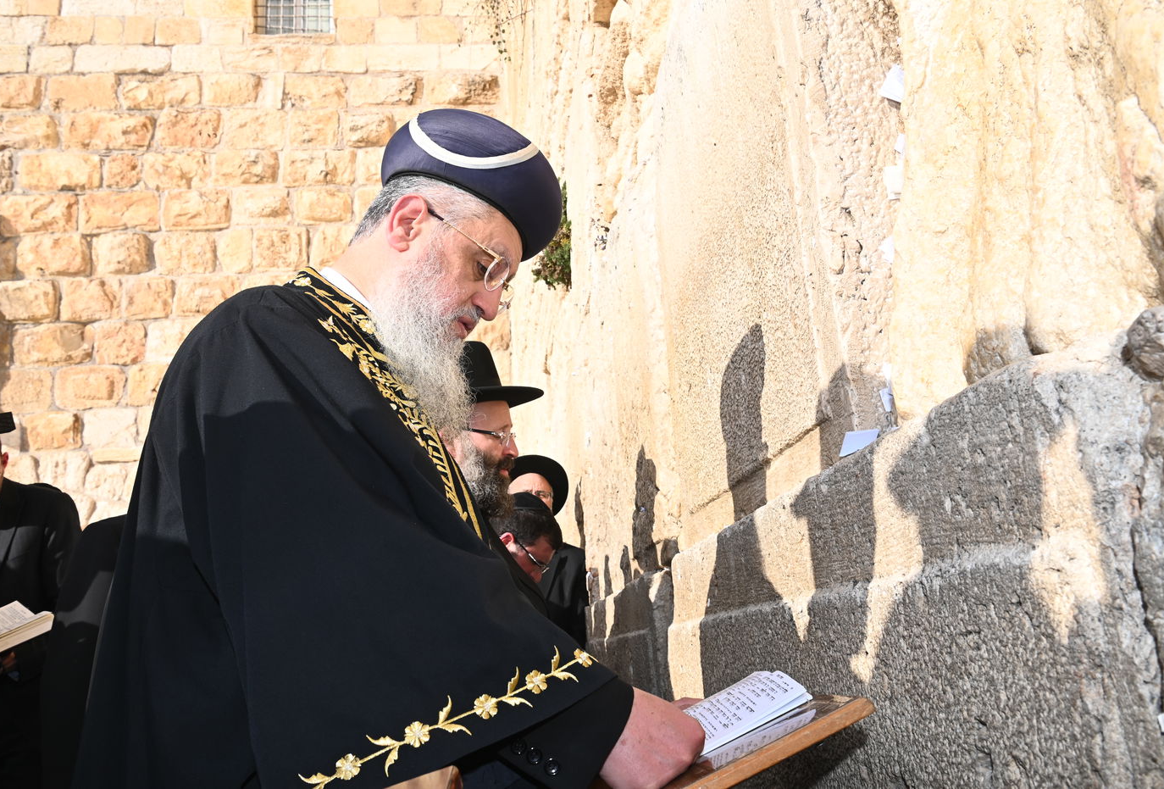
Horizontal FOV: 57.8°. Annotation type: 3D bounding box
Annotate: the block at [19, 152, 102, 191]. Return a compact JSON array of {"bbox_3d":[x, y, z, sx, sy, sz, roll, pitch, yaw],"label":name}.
[{"bbox_3d":[-5.525,-2.316,11.244,0.821,0.435,0.300,-2,-14,-7],"label":"block"}]

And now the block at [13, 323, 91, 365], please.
[{"bbox_3d":[-4.528,-0.403,9.075,0.618,0.361,0.280,-2,-14,-7],"label":"block"}]

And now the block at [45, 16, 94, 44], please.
[{"bbox_3d":[-4.522,-3.174,9.395,0.406,0.269,0.300,-2,-14,-7],"label":"block"}]

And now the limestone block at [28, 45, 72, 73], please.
[{"bbox_3d":[-4.650,-2.893,9.309,0.356,0.264,0.300,-2,-14,-7],"label":"limestone block"}]

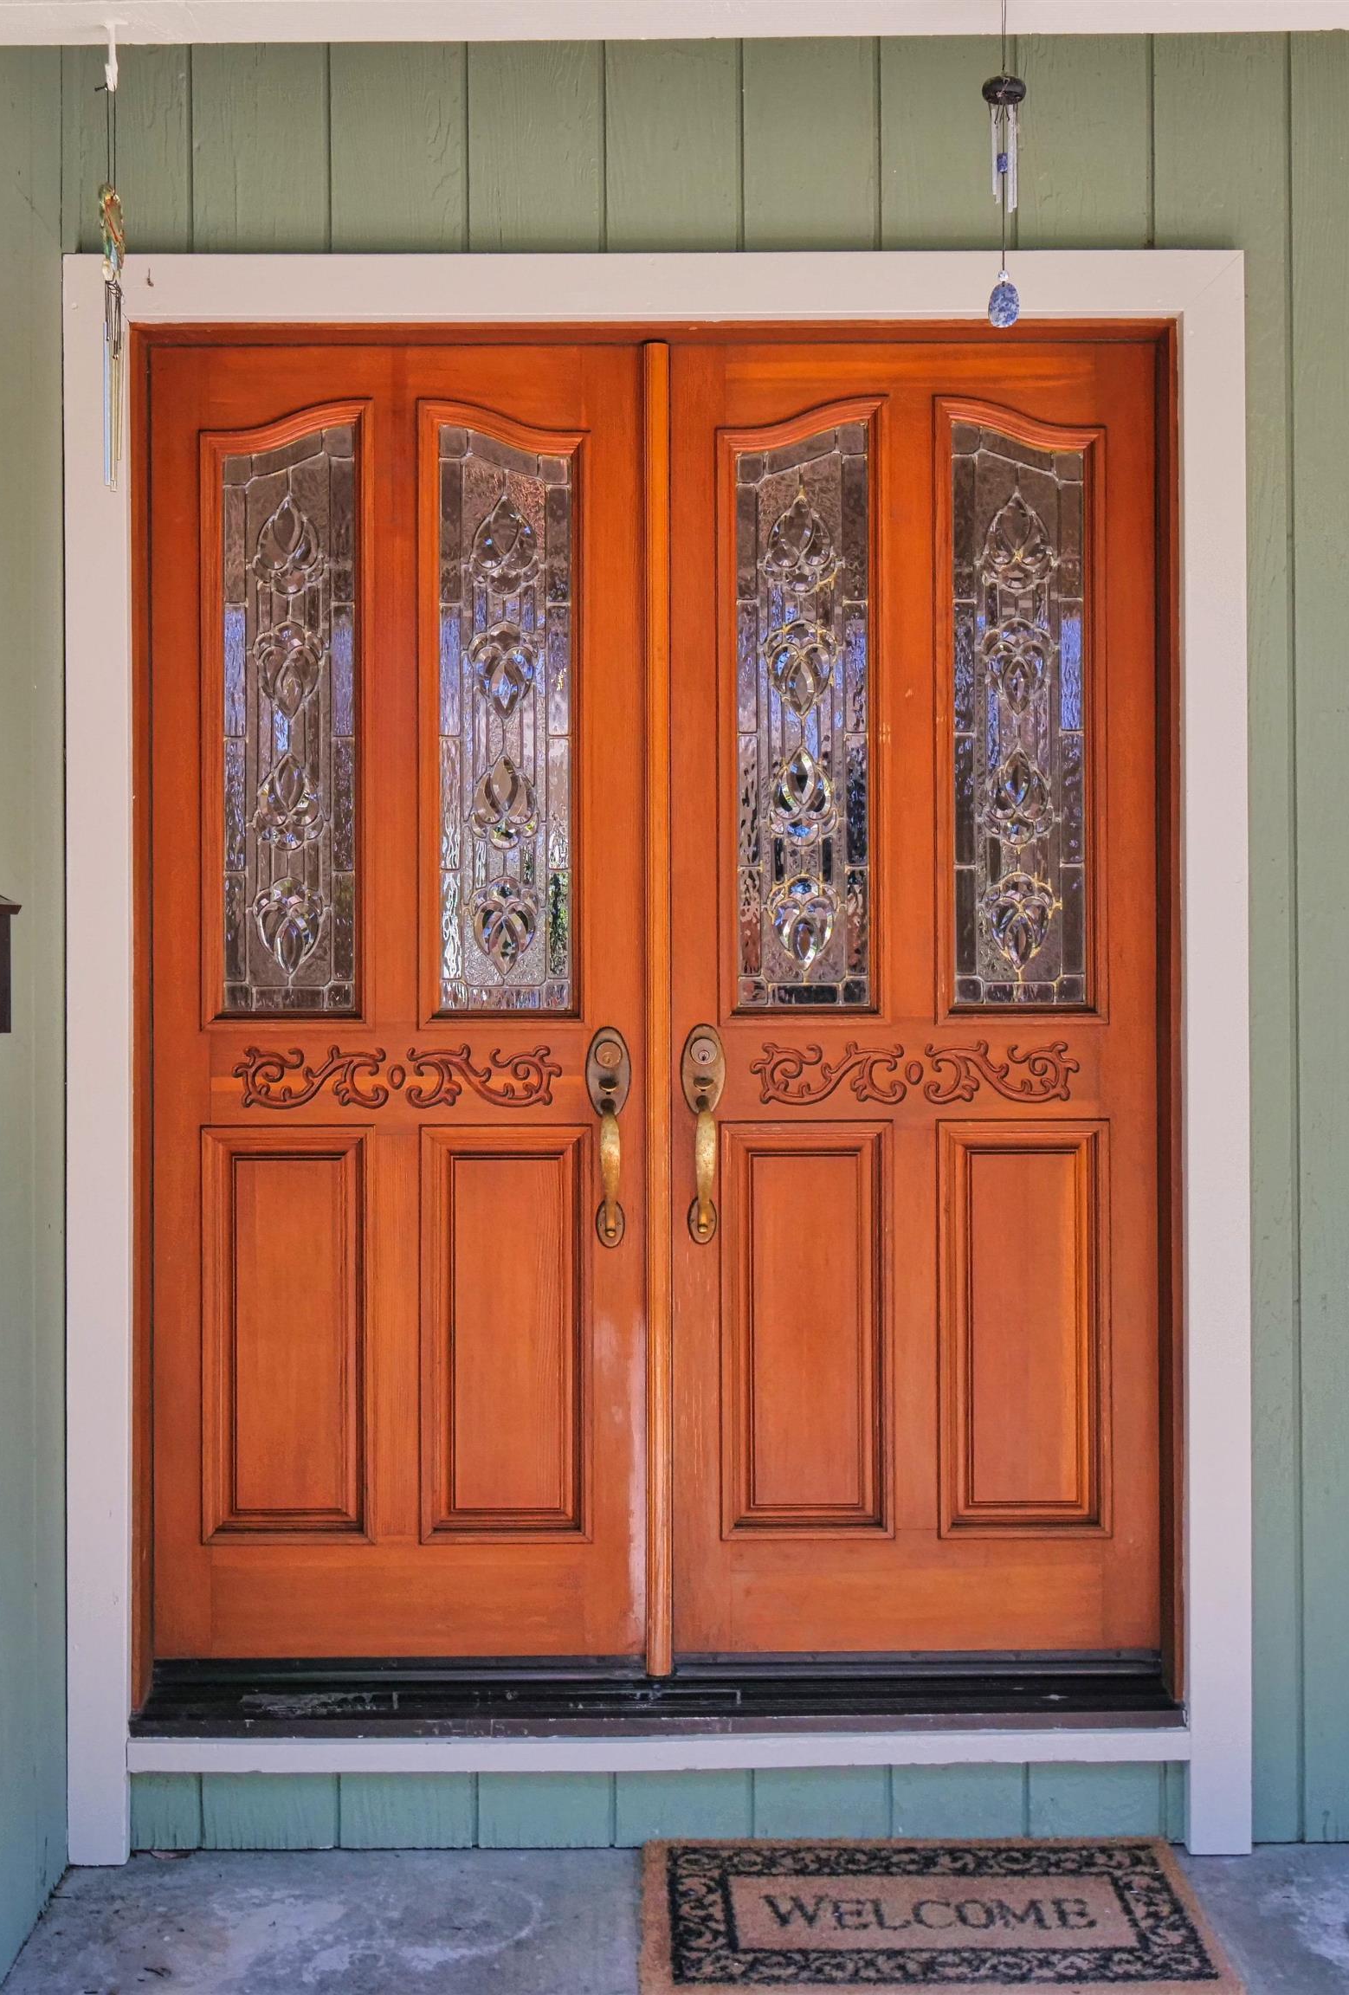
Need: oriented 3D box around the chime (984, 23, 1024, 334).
[{"bbox_3d":[0.314,-0.784,2.050,0.041,0.290,0.041,0,0,-1],"label":"chime"}]

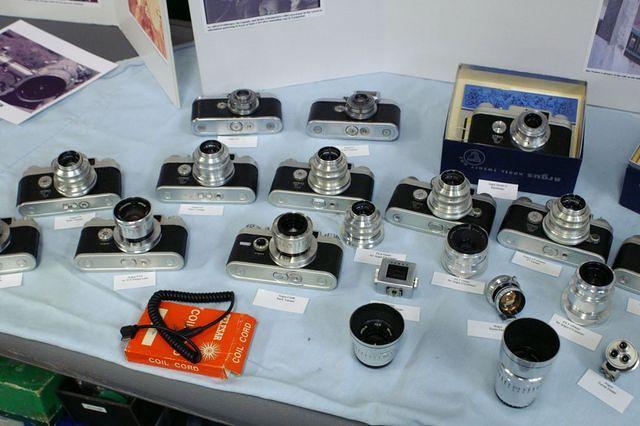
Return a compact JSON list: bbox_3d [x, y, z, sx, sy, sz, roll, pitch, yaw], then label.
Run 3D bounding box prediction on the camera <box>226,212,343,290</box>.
[{"bbox_3d":[-0.039,0.029,0.883,0.133,0.082,0.075,6,43,6],"label":"camera"}]

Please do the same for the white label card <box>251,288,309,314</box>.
[{"bbox_3d":[-0.044,0.102,0.859,0.060,0.002,0.025,8,44,11],"label":"white label card"}]

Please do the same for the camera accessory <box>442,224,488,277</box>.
[{"bbox_3d":[0.173,0.045,0.885,0.056,0.040,0.056,-2,43,0],"label":"camera accessory"}]

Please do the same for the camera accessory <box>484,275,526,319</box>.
[{"bbox_3d":[0.209,0.093,0.838,0.044,0.044,0.034,-8,16,-8],"label":"camera accessory"}]

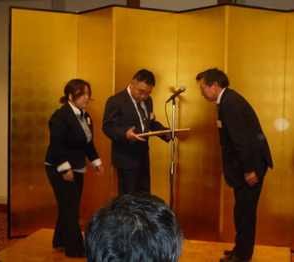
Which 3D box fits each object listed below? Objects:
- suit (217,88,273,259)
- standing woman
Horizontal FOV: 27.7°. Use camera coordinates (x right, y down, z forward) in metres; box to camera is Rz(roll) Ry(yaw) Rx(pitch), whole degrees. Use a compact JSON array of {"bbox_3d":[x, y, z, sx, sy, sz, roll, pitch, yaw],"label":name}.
[{"bbox_3d":[0.849,0.350,5.166,0.490,1.470,0.480,1,3,-7],"label":"suit"},{"bbox_3d":[-0.640,0.297,5.195,0.440,1.510,0.470,3,4,35],"label":"standing woman"}]

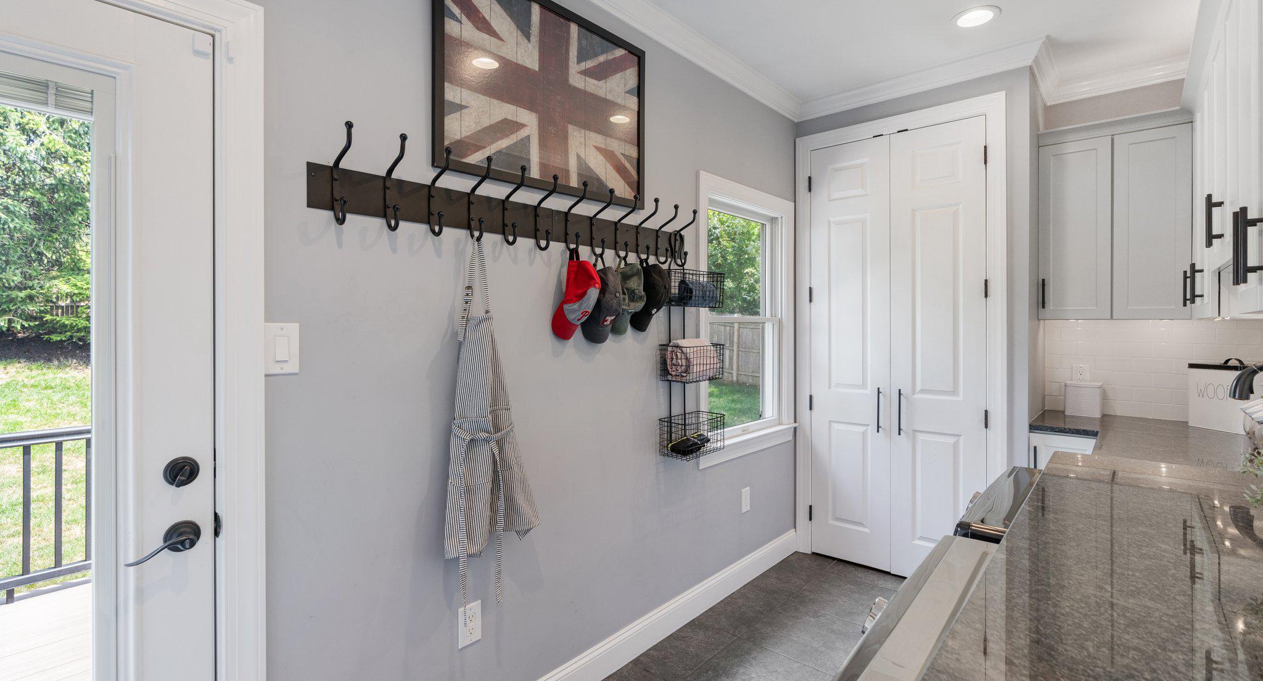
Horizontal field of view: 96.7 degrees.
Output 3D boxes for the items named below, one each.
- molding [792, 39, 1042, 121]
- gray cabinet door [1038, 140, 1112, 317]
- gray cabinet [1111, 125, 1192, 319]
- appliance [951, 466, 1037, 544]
[{"bbox_3d":[1.462,-1.374,3.027,1.265,0.090,0.075,1,1,41],"label":"molding"},{"bbox_3d":[2.289,-0.568,2.901,0.295,0.920,0.021,1,1,41],"label":"gray cabinet door"},{"bbox_3d":[2.509,-0.560,2.707,0.280,0.920,0.021,1,1,41],"label":"gray cabinet"},{"bbox_3d":[1.227,0.887,1.280,0.770,0.970,0.686,1,1,42],"label":"appliance"}]

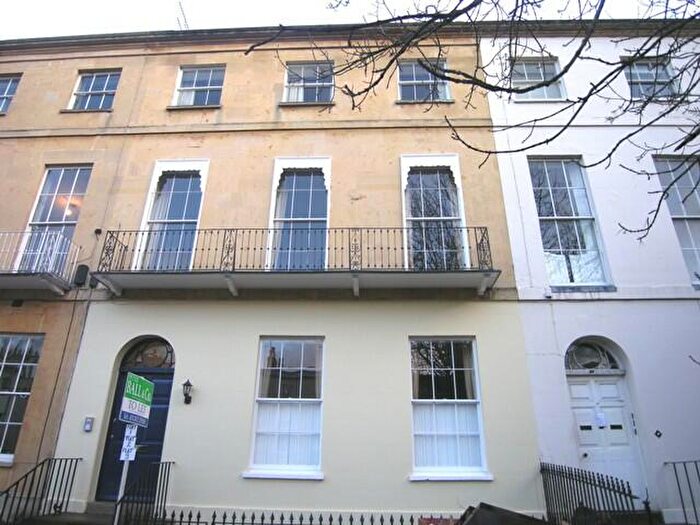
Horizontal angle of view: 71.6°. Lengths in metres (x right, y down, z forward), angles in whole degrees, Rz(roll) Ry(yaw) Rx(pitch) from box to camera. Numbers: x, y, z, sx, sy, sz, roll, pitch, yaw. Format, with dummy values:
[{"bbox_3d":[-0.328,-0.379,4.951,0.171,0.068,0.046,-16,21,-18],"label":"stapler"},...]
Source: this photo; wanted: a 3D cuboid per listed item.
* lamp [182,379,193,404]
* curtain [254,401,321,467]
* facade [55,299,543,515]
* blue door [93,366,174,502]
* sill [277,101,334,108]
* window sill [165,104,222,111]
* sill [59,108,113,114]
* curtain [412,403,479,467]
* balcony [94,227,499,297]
[{"bbox_3d":[-2.947,2.347,8.811,0.190,0.431,0.230,0,-23,3],"label":"lamp"},{"bbox_3d":[-1.098,3.086,8.749,1.184,1.123,0.100,0,-23,3],"label":"curtain"},{"bbox_3d":[-0.999,2.531,8.863,8.428,3.807,0.220,0,-23,3],"label":"facade"},{"bbox_3d":[-3.808,3.106,8.912,1.147,2.289,0.080,0,-23,3],"label":"blue door"},{"bbox_3d":[-1.013,-3.686,11.471,1.310,0.100,0.190,0,-23,3],"label":"sill"},{"bbox_3d":[-3.681,-3.664,11.587,1.328,0.100,0.190,0,-23,3],"label":"window sill"},{"bbox_3d":[-6.307,-3.621,11.692,1.307,0.100,0.190,0,-23,3],"label":"sill"},{"bbox_3d":[1.722,3.061,8.627,1.199,1.108,0.100,0,-23,3],"label":"curtain"},{"bbox_3d":[-1.038,-0.004,9.413,7.572,1.085,0.819,0,-23,3],"label":"balcony"}]

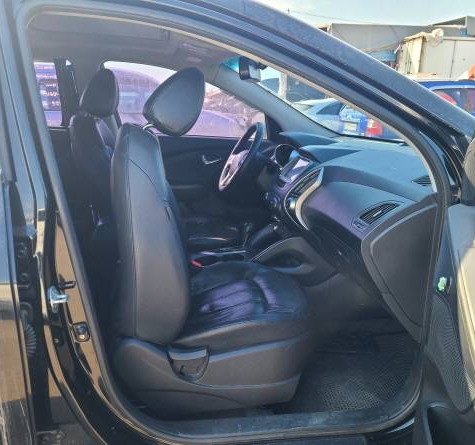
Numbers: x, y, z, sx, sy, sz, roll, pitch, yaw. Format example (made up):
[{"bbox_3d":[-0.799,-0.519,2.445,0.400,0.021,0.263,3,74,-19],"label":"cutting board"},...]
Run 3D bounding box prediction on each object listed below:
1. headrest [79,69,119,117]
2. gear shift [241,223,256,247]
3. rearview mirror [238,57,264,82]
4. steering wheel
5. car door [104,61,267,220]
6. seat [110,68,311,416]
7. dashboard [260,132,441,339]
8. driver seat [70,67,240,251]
[{"bbox_3d":[-0.623,-0.583,2.005,0.132,0.213,0.274,8,15,-18],"label":"headrest"},{"bbox_3d":[0.044,0.046,2.004,0.076,0.122,0.061,-3,18,-15],"label":"gear shift"},{"bbox_3d":[0.044,-0.597,1.778,0.056,0.081,0.249,0,17,-7],"label":"rearview mirror"},{"bbox_3d":[0.015,-0.327,2.263,0.091,0.388,0.388,26,9,-21],"label":"steering wheel"},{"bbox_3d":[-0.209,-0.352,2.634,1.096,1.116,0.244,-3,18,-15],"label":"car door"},{"bbox_3d":[-0.105,0.039,1.530,0.650,1.076,0.538,-3,18,-15],"label":"seat"},{"bbox_3d":[0.402,-0.106,2.033,0.507,0.589,1.462,-3,18,-15],"label":"dashboard"},{"bbox_3d":[-0.367,-0.187,2.185,0.770,1.070,0.530,-1,17,-5],"label":"driver seat"}]

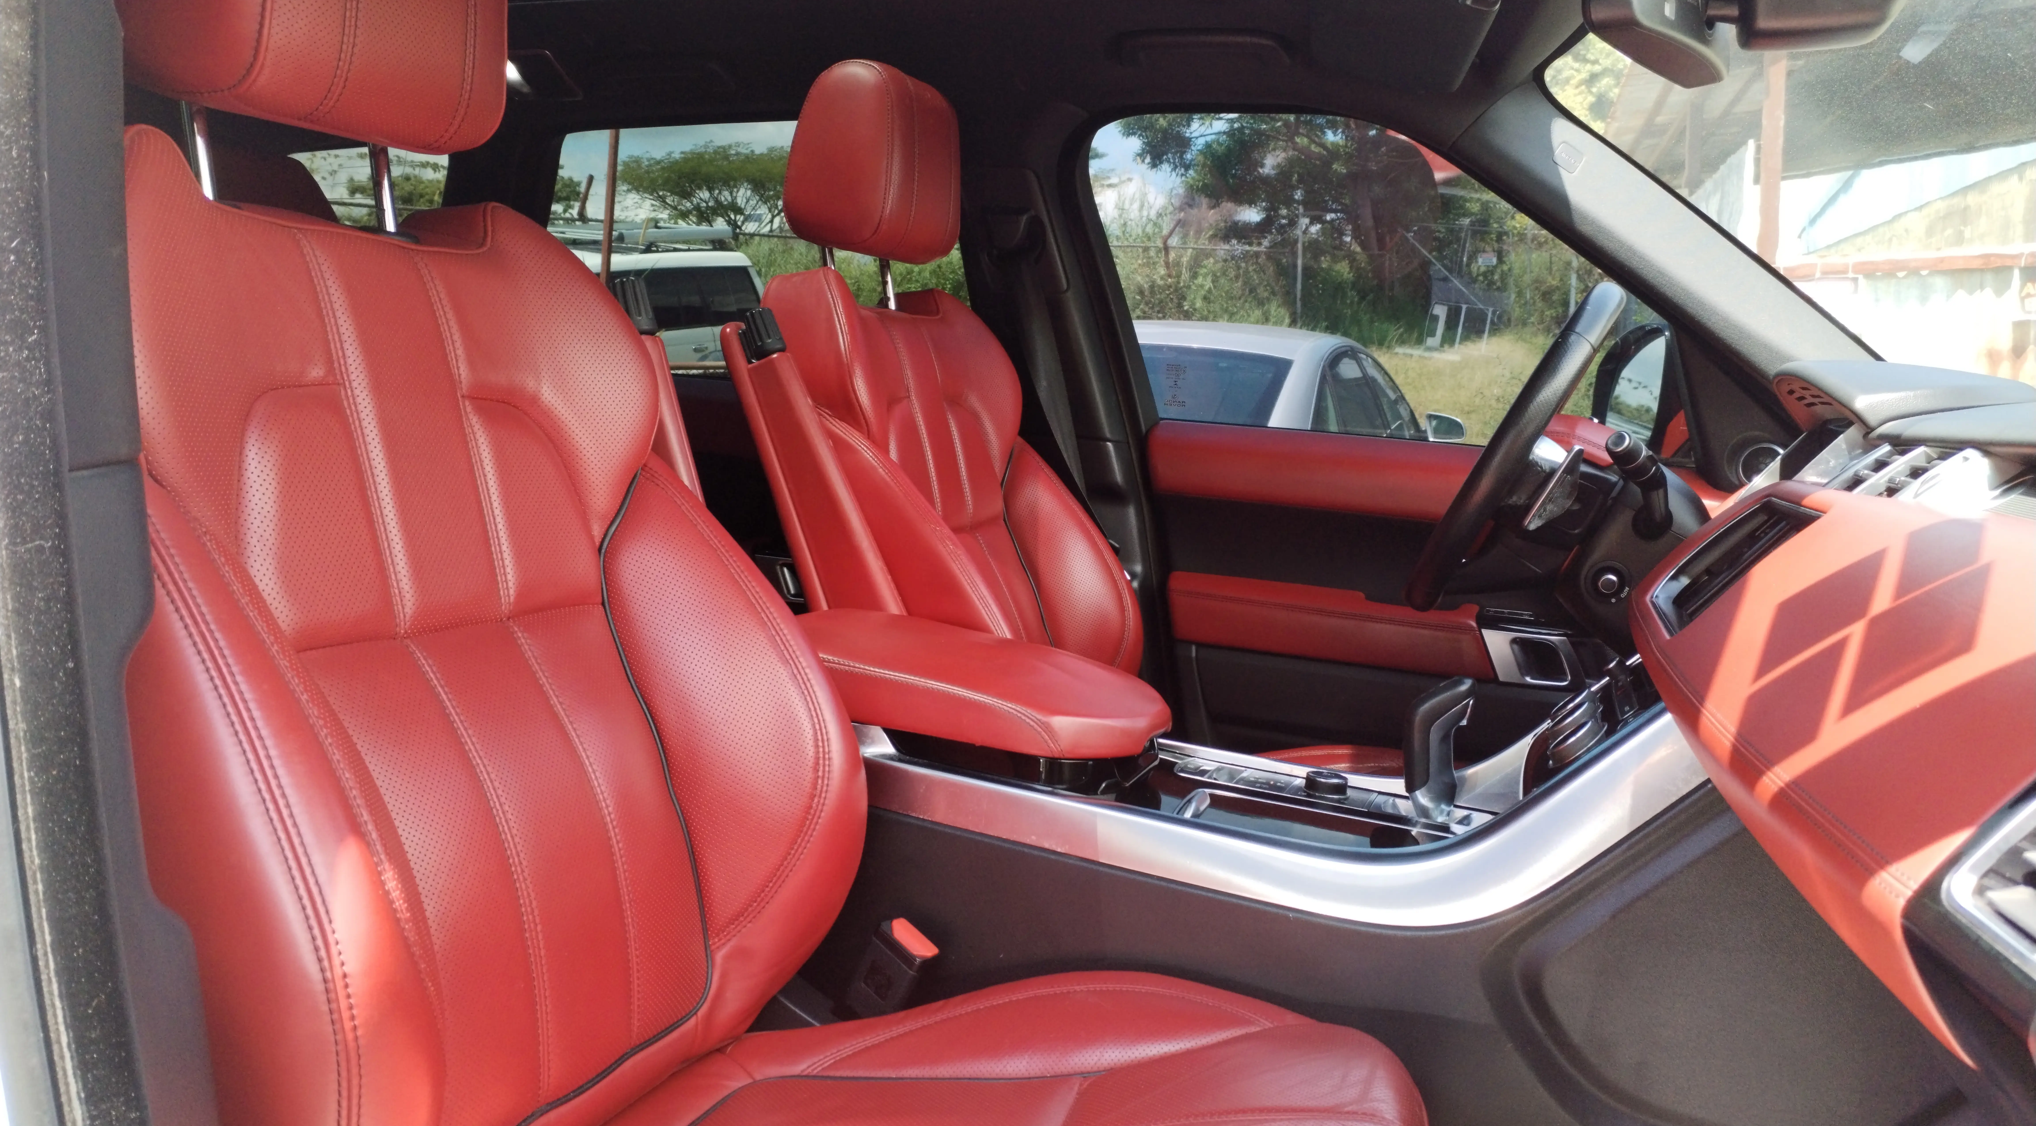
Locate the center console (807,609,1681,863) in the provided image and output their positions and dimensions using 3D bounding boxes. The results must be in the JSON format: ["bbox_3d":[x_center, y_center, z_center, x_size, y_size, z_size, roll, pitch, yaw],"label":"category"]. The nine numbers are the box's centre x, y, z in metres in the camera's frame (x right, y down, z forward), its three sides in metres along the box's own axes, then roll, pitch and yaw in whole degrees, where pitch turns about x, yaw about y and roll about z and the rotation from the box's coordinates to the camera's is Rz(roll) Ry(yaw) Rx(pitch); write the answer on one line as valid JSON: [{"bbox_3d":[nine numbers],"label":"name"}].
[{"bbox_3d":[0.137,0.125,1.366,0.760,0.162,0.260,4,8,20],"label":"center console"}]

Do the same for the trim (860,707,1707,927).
[{"bbox_3d":[0.156,0.150,1.228,0.665,0.178,0.050,4,8,20],"label":"trim"}]

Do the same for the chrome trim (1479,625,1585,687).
[{"bbox_3d":[0.588,0.108,1.954,0.115,0.059,0.035,4,8,20],"label":"chrome trim"}]

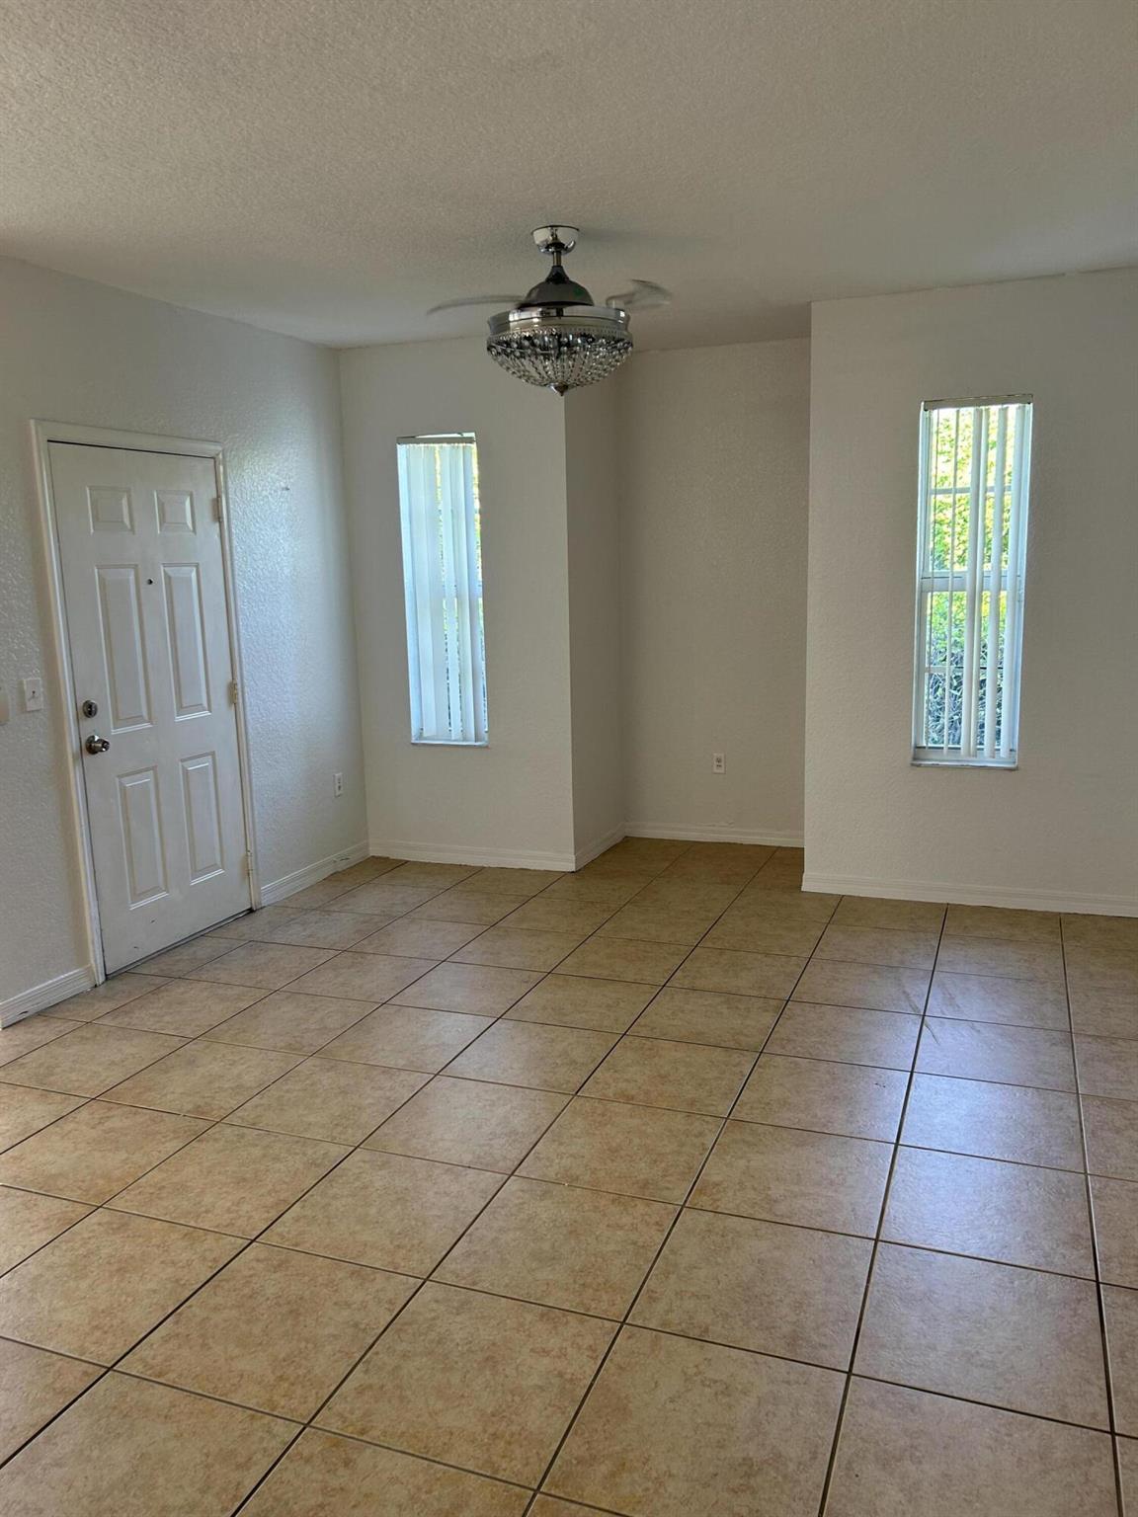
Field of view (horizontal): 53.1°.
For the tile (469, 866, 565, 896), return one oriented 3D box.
[{"bbox_3d":[-0.296,0.615,5.650,0.452,0.015,0.452,2,10,21],"label":"tile"}]

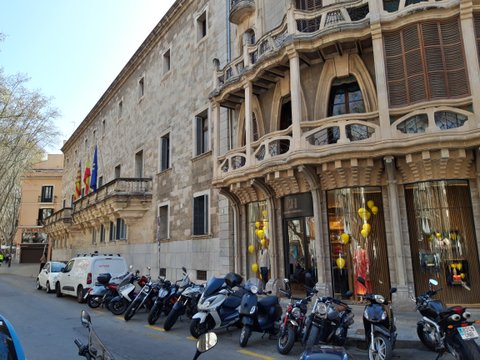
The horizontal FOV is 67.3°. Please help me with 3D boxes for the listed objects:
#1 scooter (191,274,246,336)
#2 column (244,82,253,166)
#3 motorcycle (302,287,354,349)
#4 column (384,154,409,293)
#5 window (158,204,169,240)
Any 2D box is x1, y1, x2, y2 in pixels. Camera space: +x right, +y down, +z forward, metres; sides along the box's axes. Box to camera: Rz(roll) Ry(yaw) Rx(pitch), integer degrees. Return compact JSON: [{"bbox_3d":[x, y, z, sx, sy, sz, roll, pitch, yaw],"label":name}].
[{"bbox_3d":[-0.479,2.944,8.688,0.820,1.380,2.120,-11,-15,41],"label":"scooter"},{"bbox_3d":[0.335,-2.166,13.811,0.280,3.394,0.280,-1,-12,0],"label":"column"},{"bbox_3d":[1.772,2.857,7.556,0.760,1.120,2.000,-7,-12,30],"label":"motorcycle"},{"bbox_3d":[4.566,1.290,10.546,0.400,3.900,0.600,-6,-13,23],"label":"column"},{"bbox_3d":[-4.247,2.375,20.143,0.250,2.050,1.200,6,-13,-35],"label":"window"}]

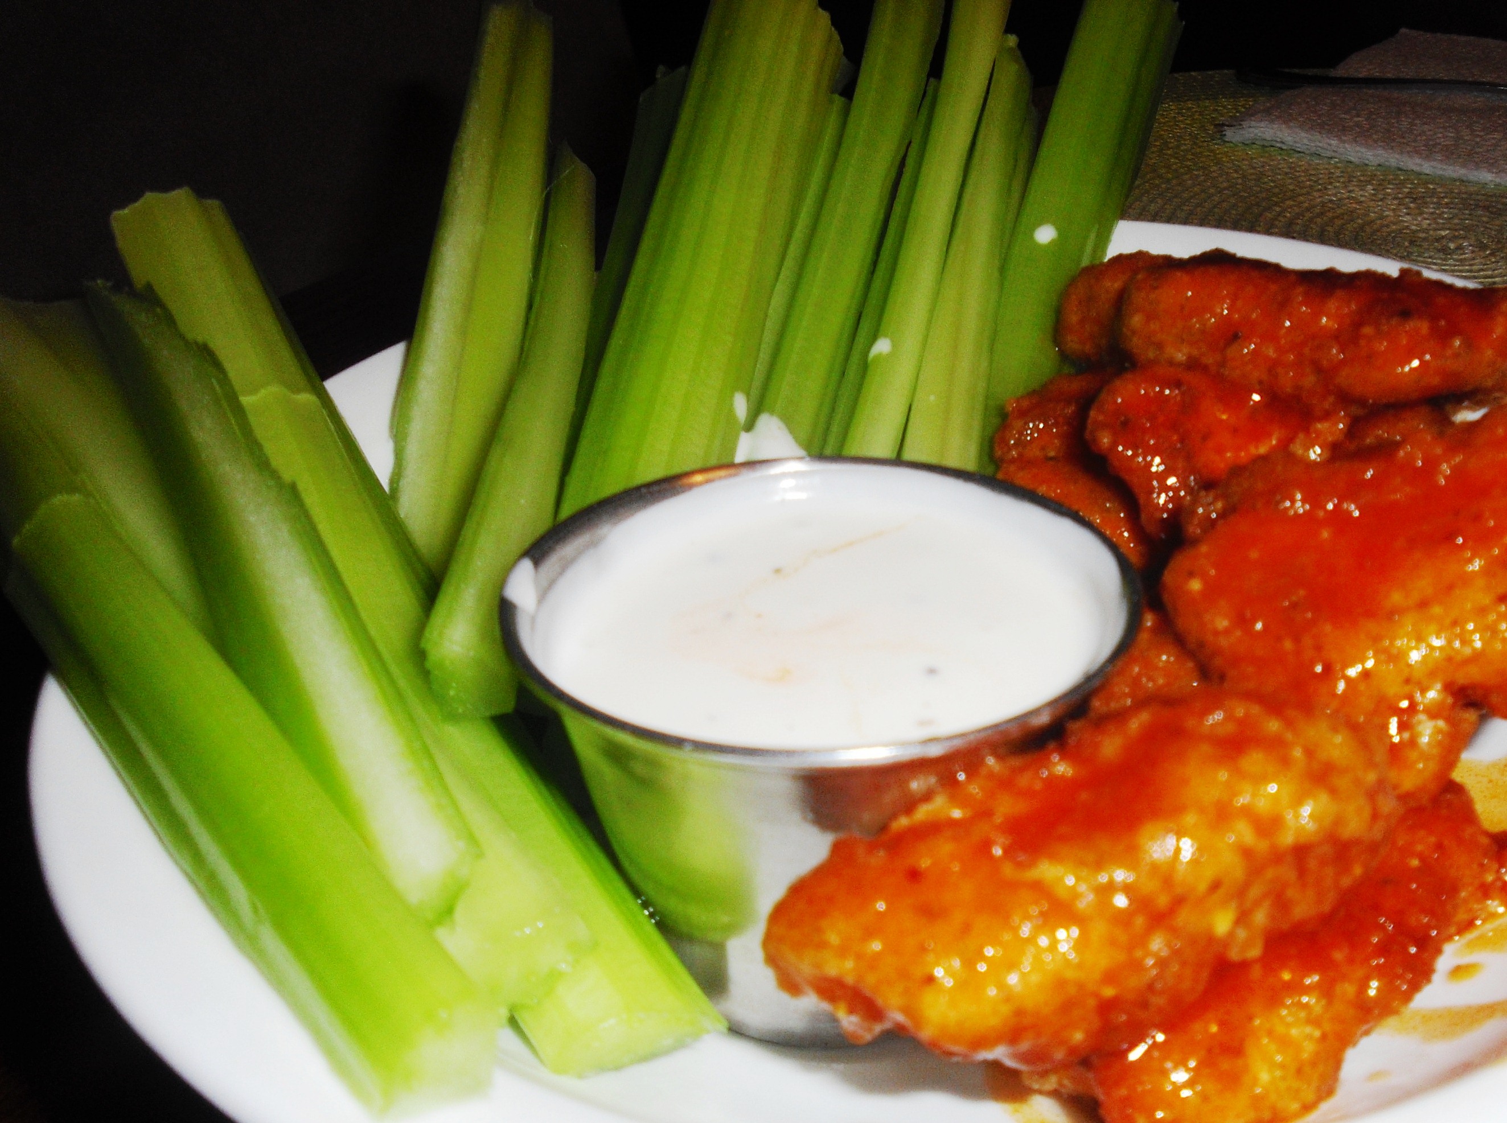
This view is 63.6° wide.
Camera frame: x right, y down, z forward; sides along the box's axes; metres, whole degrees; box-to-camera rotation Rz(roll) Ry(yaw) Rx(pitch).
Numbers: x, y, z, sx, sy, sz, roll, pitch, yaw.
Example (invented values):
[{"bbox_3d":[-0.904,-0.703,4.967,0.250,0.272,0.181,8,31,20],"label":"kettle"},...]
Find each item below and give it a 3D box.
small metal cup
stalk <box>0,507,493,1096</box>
[{"bbox_3d":[0.007,0.022,0.133,0.062,0.045,0.062,-2,27,1],"label":"small metal cup"},{"bbox_3d":[-0.064,0.024,0.145,0.099,0.011,0.013,38,30,31],"label":"stalk"}]

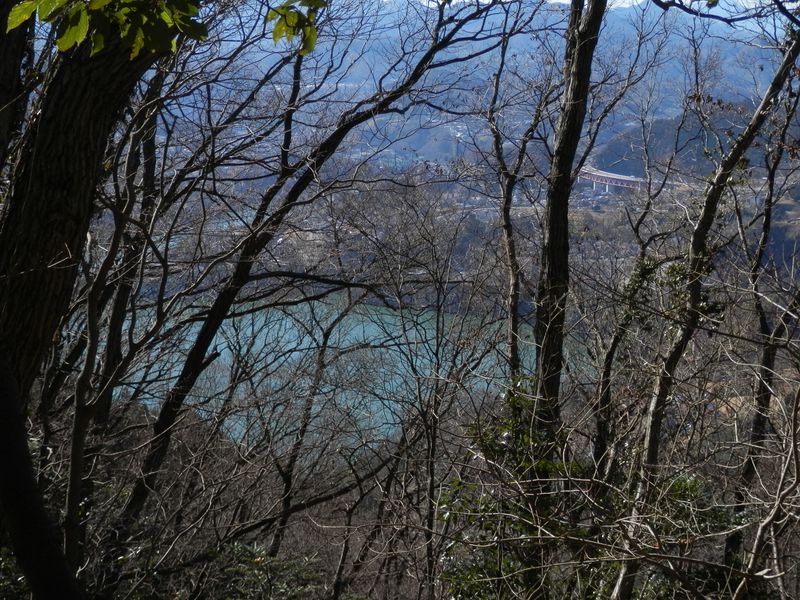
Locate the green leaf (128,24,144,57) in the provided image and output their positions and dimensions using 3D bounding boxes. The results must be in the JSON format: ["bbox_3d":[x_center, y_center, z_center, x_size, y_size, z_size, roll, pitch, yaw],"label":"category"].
[{"bbox_3d":[-0.591,-0.580,2.800,0.029,0.077,0.022,14,12,-14],"label":"green leaf"}]

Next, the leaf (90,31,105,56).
[{"bbox_3d":[-0.679,-0.576,2.800,0.029,0.060,0.022,5,12,-15],"label":"leaf"}]

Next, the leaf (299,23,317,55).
[{"bbox_3d":[-0.207,-0.587,2.800,0.034,0.075,0.025,11,12,-6],"label":"leaf"}]

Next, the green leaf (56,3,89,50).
[{"bbox_3d":[-0.722,-0.603,2.750,0.062,0.105,0.035,17,12,-17],"label":"green leaf"}]

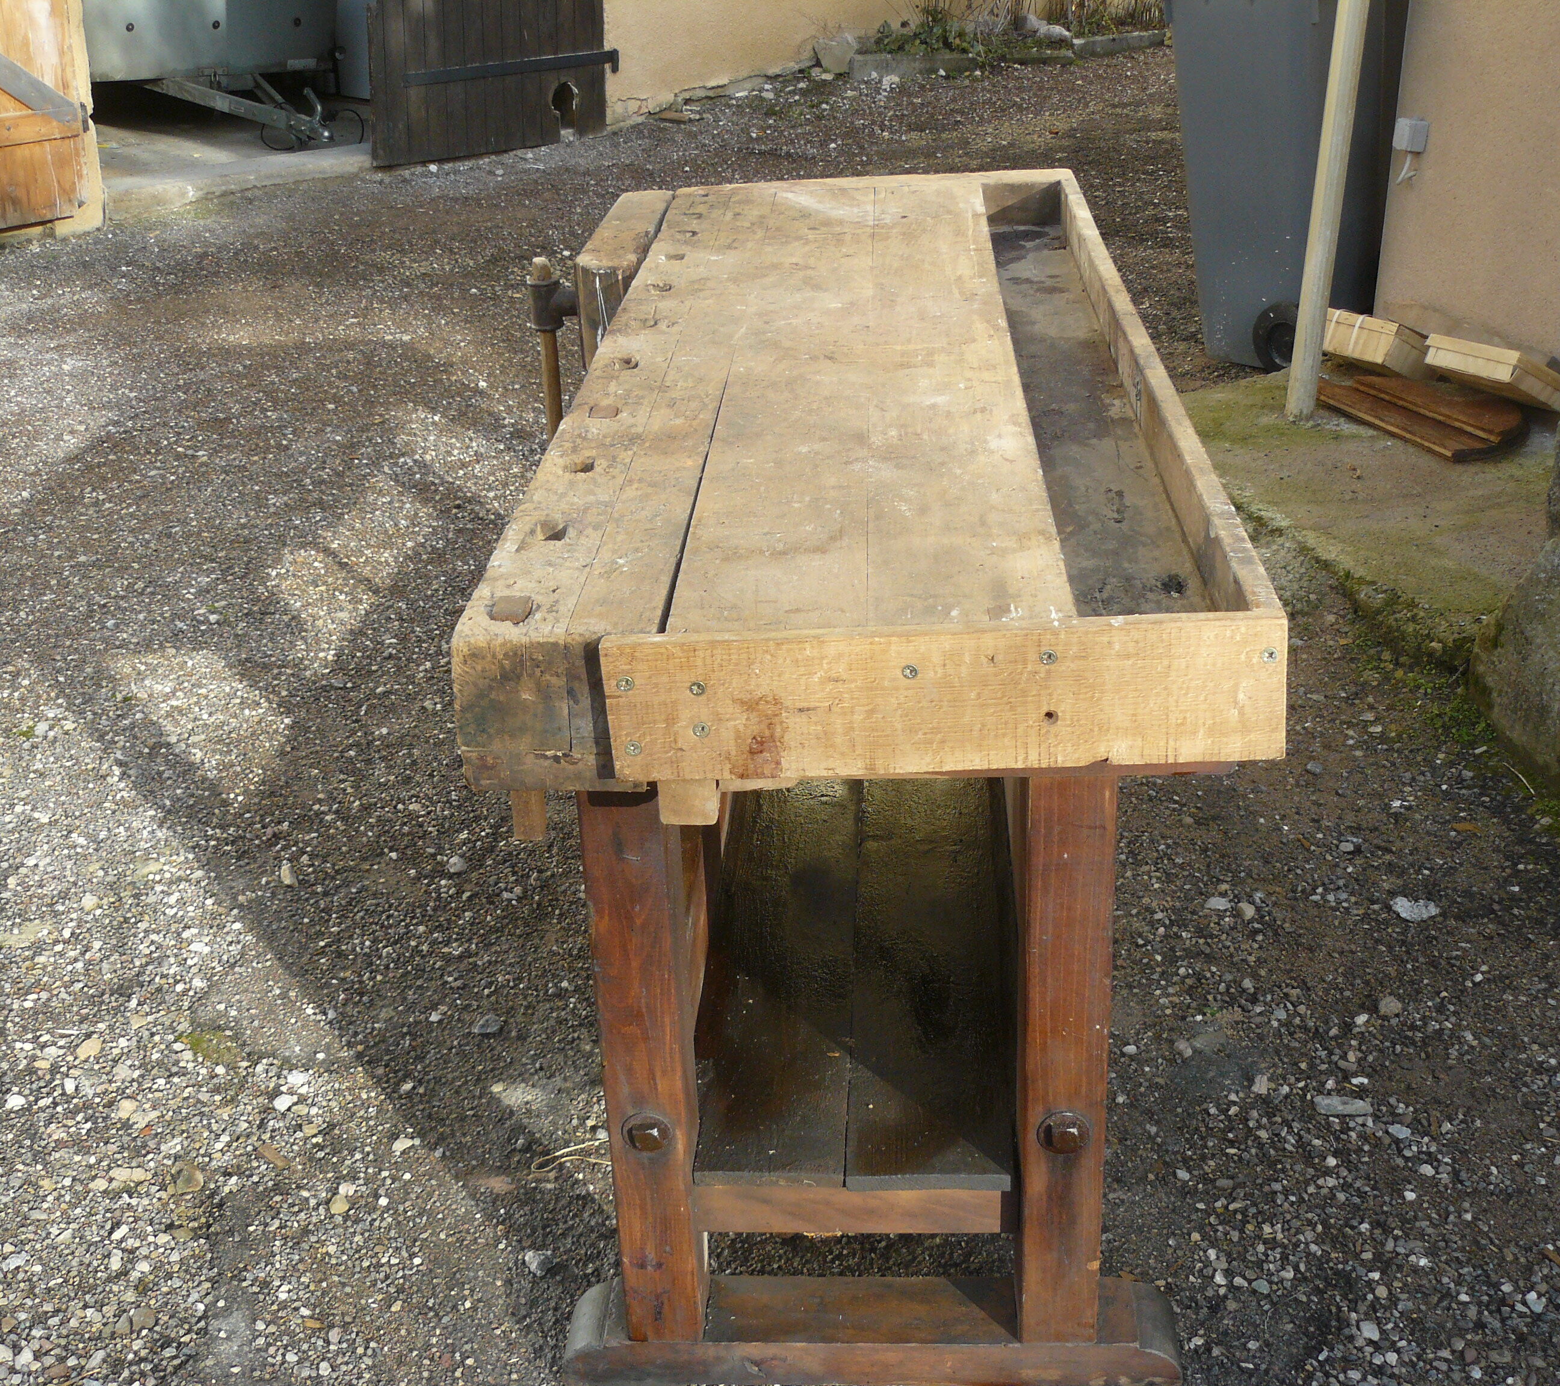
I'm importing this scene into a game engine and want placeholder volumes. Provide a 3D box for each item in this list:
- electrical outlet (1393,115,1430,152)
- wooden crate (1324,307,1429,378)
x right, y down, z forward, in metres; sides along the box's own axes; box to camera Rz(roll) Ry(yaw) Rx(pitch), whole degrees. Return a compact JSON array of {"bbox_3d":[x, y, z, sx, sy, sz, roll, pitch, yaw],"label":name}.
[{"bbox_3d":[1.609,-1.421,4.895,0.052,0.080,0.078,-11,26,-16],"label":"electrical outlet"},{"bbox_3d":[1.394,-0.809,4.515,0.193,0.098,0.295,17,10,-31],"label":"wooden crate"}]

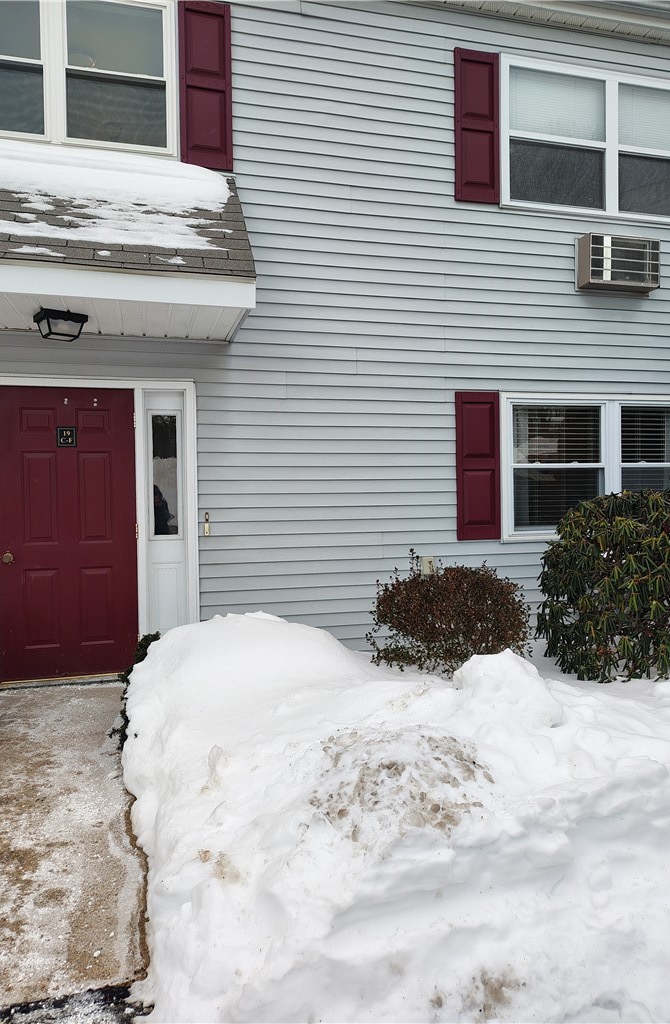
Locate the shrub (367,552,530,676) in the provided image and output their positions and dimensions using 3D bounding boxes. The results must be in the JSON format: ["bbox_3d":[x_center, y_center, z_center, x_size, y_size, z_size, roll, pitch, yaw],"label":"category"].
[{"bbox_3d":[0.819,0.703,4.997,1.140,0.843,0.950,-1,1,-14],"label":"shrub"}]

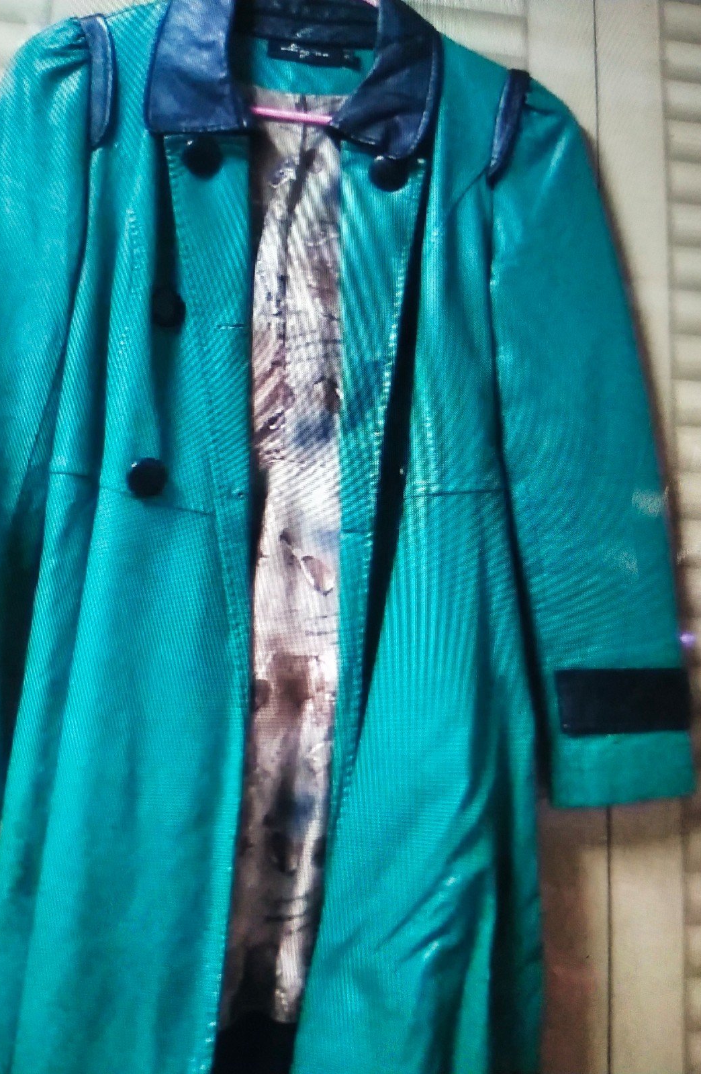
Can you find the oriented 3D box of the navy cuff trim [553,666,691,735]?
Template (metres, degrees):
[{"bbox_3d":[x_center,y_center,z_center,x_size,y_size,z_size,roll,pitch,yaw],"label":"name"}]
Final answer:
[{"bbox_3d":[0.234,0.142,0.800,0.116,0.054,0.030,-1,-7,-7],"label":"navy cuff trim"}]

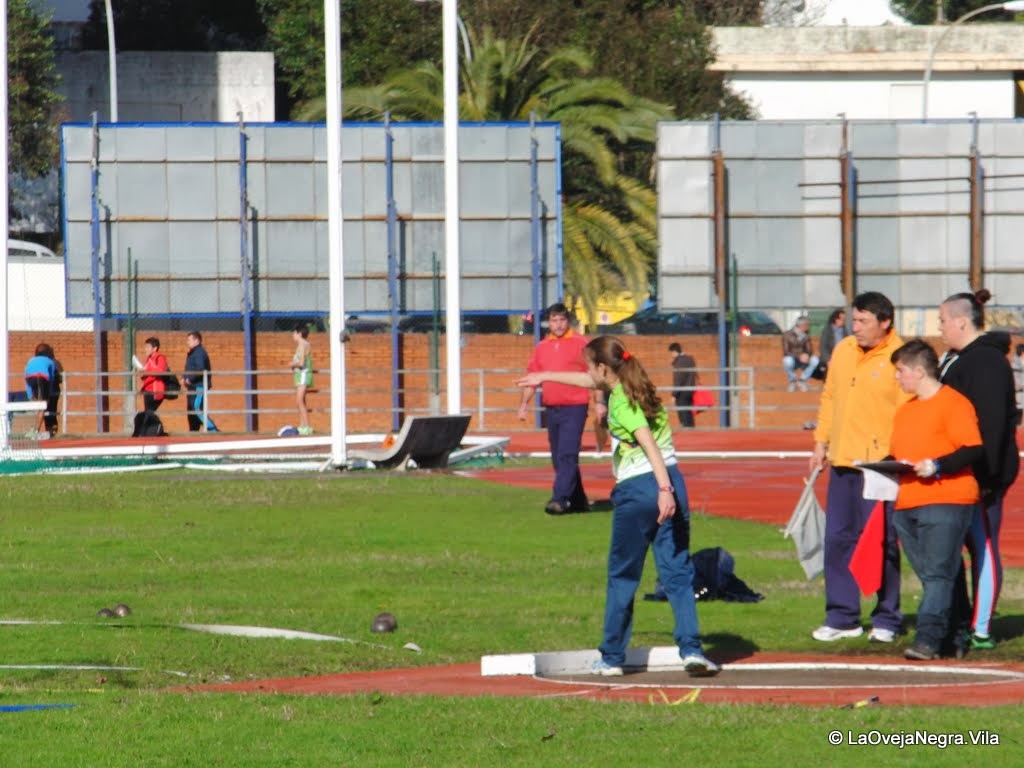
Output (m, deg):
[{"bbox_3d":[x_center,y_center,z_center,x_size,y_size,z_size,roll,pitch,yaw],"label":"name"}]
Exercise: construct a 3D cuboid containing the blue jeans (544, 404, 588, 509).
[{"bbox_3d":[0.466,0.620,58.700,0.370,0.890,0.340,0,0,18],"label":"blue jeans"}]

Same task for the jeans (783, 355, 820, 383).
[{"bbox_3d":[4.986,-0.267,118.200,0.630,0.540,0.550,0,0,-7],"label":"jeans"}]

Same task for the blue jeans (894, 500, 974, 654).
[{"bbox_3d":[1.936,0.845,31.600,0.340,0.770,0.370,0,0,-38],"label":"blue jeans"}]

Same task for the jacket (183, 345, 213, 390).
[{"bbox_3d":[-5.329,-0.280,116.300,0.360,0.770,0.500,0,0,-30],"label":"jacket"}]

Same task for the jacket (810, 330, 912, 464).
[{"bbox_3d":[1.711,0.071,33.400,0.520,0.670,0.320,0,0,25],"label":"jacket"}]

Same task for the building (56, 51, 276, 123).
[{"bbox_3d":[-8.241,-4.250,163.000,5.600,7.000,5.000,0,0,-12],"label":"building"}]

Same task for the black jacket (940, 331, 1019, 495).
[{"bbox_3d":[2.234,0.136,32.800,0.360,0.770,0.490,-1,0,-22],"label":"black jacket"}]

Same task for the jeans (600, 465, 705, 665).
[{"bbox_3d":[0.620,0.797,30.300,0.460,0.880,0.370,-1,0,6],"label":"jeans"}]

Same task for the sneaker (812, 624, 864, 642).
[{"bbox_3d":[1.598,1.207,33.600,0.280,0.105,0.110,-1,0,-30],"label":"sneaker"}]

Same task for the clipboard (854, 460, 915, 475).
[{"bbox_3d":[1.708,0.385,31.300,0.320,0.025,0.230,7,-3,-21],"label":"clipboard"}]

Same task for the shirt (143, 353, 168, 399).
[{"bbox_3d":[-5.870,-0.140,113.000,0.380,0.730,0.460,-1,0,-21],"label":"shirt"}]

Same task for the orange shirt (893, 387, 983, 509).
[{"bbox_3d":[1.944,0.291,31.500,0.340,0.580,0.480,-1,0,-40],"label":"orange shirt"}]

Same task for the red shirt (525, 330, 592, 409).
[{"bbox_3d":[0.440,-0.141,58.600,0.600,0.670,0.330,0,0,14],"label":"red shirt"}]

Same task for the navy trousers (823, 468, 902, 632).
[{"bbox_3d":[1.706,0.771,33.400,0.410,0.880,0.310,0,0,27],"label":"navy trousers"}]

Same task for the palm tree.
[{"bbox_3d":[-0.471,-3.298,122.000,6.600,6.200,6.600,-1,0,0],"label":"palm tree"}]

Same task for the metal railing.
[{"bbox_3d":[-2.031,0.288,116.500,13.200,1.050,0.090,0,0,-16],"label":"metal railing"}]

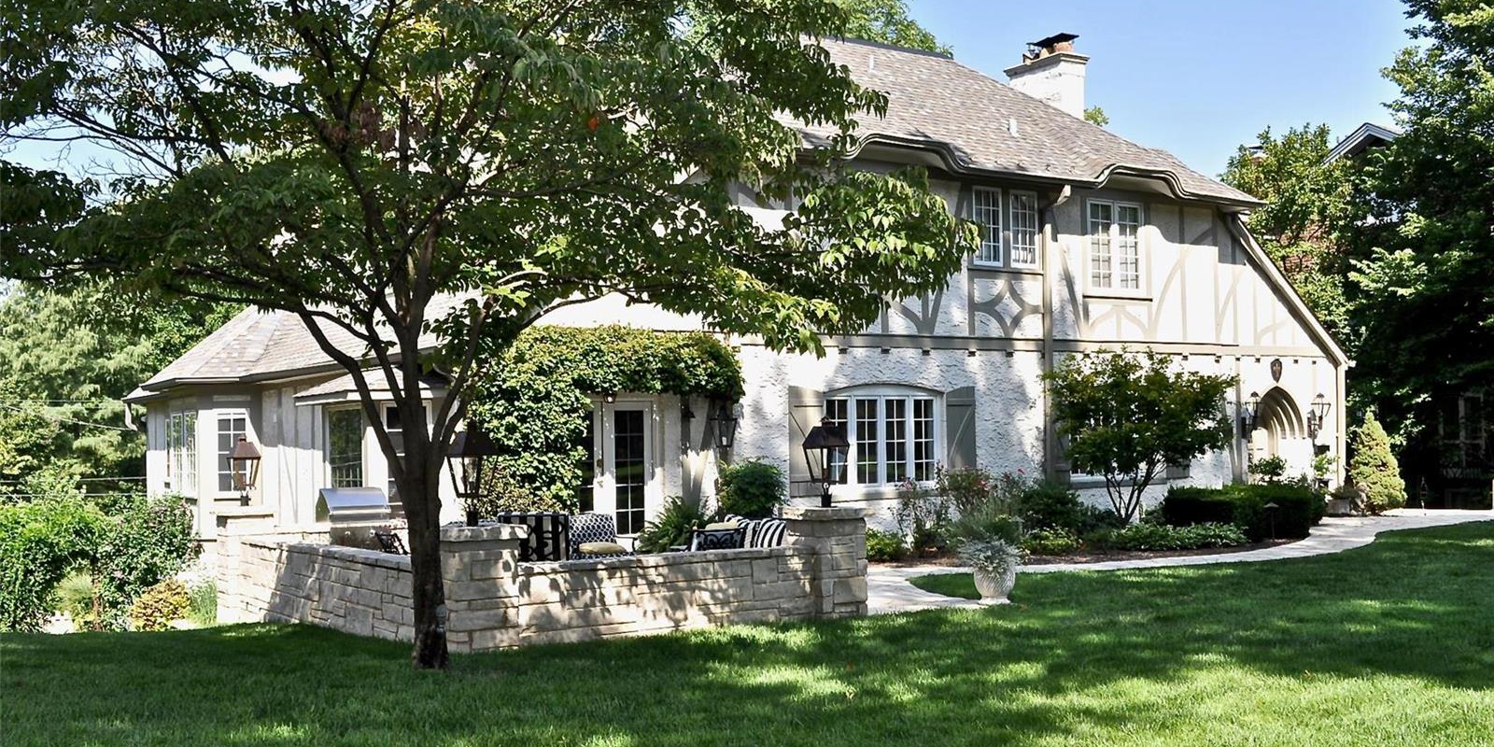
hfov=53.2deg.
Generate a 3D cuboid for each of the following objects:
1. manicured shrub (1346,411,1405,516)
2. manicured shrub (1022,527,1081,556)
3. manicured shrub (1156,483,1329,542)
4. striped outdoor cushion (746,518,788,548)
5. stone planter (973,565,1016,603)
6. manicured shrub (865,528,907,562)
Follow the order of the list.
[{"bbox_3d":[11.458,1.632,27.100,1.060,1.880,1.060,1,-3,-33],"label":"manicured shrub"},{"bbox_3d":[3.968,2.185,19.400,0.740,0.380,0.660,1,-3,-33],"label":"manicured shrub"},{"bbox_3d":[7.513,2.046,22.199,3.000,0.780,1.750,1,-3,-33],"label":"manicured shrub"},{"bbox_3d":[0.181,1.539,14.000,0.180,0.420,0.460,18,-12,-31],"label":"striped outdoor cushion"},{"bbox_3d":[2.394,2.033,14.400,0.420,0.390,0.420,-1,-2,0],"label":"stone planter"},{"bbox_3d":[1.693,2.173,18.900,0.650,0.440,0.620,0,-2,-35],"label":"manicured shrub"}]

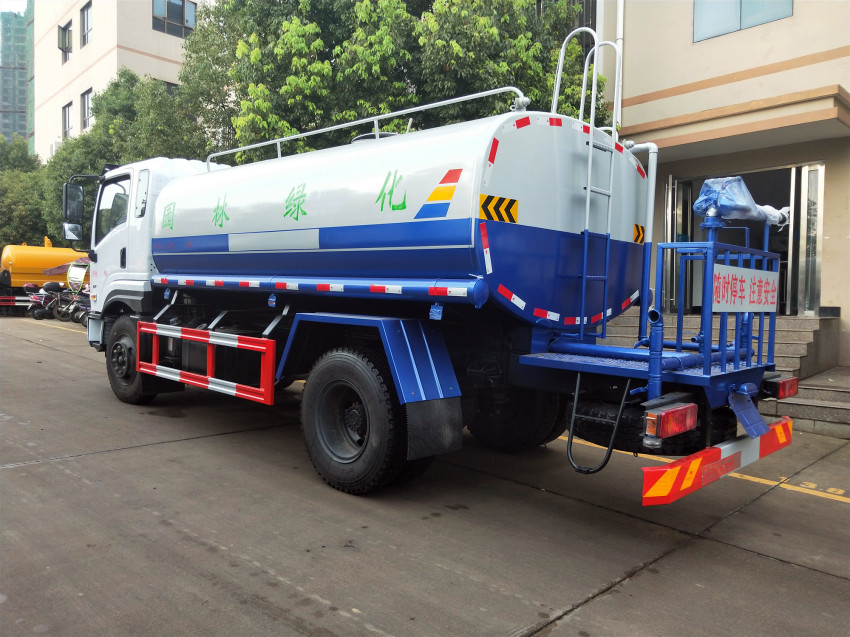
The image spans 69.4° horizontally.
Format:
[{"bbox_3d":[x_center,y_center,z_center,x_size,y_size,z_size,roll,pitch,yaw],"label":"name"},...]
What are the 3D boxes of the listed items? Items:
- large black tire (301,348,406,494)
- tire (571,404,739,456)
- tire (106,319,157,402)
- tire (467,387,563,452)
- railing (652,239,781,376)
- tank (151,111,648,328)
[{"bbox_3d":[-0.503,0.735,4.466,1.024,1.024,0.286,5,3,44],"label":"large black tire"},{"bbox_3d":[1.470,0.633,4.009,1.024,0.276,1.024,5,3,44],"label":"tire"},{"bbox_3d":[-3.443,0.474,7.228,1.024,1.024,0.286,5,3,44],"label":"tire"},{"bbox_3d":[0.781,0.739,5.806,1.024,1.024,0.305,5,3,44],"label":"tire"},{"bbox_3d":[1.699,-0.071,3.856,0.660,0.749,1.241,5,3,44],"label":"railing"},{"bbox_3d":[-0.519,-0.802,5.984,4.706,1.452,2.368,5,3,44],"label":"tank"}]

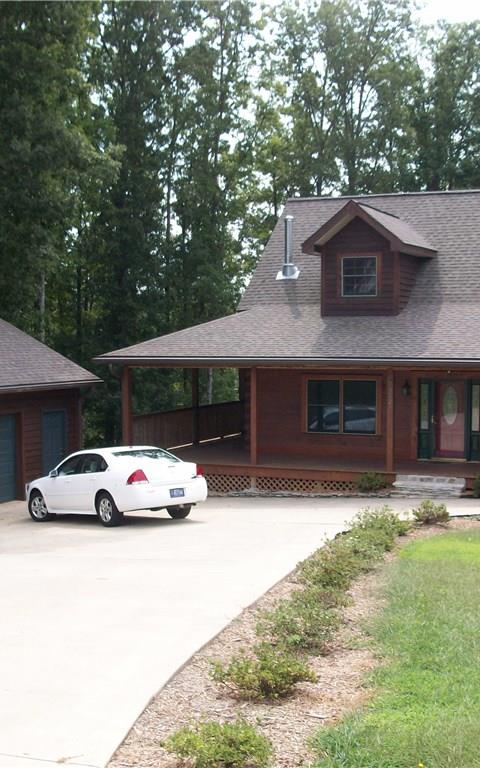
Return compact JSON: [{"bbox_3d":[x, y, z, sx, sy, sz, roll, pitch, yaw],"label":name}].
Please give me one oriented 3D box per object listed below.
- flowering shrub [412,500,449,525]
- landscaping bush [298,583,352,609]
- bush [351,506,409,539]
[{"bbox_3d":[3.400,2.294,17.954,0.640,0.420,0.600,1,3,11],"label":"flowering shrub"},{"bbox_3d":[0.818,2.039,9.627,0.520,0.330,0.500,0,3,5],"label":"landscaping bush"},{"bbox_3d":[2.199,2.152,15.742,0.920,0.500,0.800,0,3,8],"label":"bush"}]

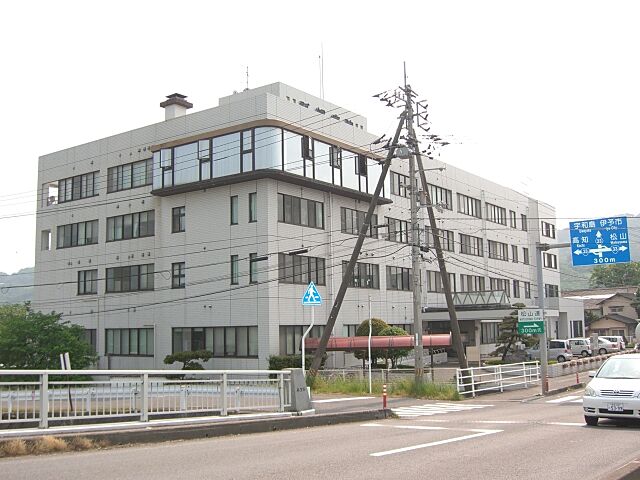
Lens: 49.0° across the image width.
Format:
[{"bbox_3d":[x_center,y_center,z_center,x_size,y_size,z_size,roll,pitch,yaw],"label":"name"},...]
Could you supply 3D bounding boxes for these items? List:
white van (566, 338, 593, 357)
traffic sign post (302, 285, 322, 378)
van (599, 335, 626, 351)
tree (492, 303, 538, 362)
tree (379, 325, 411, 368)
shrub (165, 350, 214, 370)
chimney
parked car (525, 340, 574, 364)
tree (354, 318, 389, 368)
[{"bbox_3d":[23.685,10.097,65.815,3.500,1.630,1.500,-6,-9,33],"label":"white van"},{"bbox_3d":[-0.242,2.861,20.000,0.650,3.150,0.150,-7,-9,36],"label":"traffic sign post"},{"bbox_3d":[30.728,11.172,75.870,4.200,1.720,1.650,-6,-9,33],"label":"van"},{"bbox_3d":[15.220,7.204,55.166,3.400,4.580,3.000,-3,-7,15],"label":"tree"},{"bbox_3d":[4.687,6.764,44.660,1.950,2.770,1.950,-2,-7,6],"label":"tree"},{"bbox_3d":[-7.682,7.301,41.052,2.800,1.670,2.500,0,-7,-11],"label":"shrub"},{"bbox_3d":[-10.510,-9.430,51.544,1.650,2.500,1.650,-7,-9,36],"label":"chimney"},{"bbox_3d":[18.462,9.094,57.436,4.600,1.740,1.700,-6,-9,33],"label":"parked car"},{"bbox_3d":[3.241,6.605,44.888,2.100,3.160,2.100,-2,-7,4],"label":"tree"}]

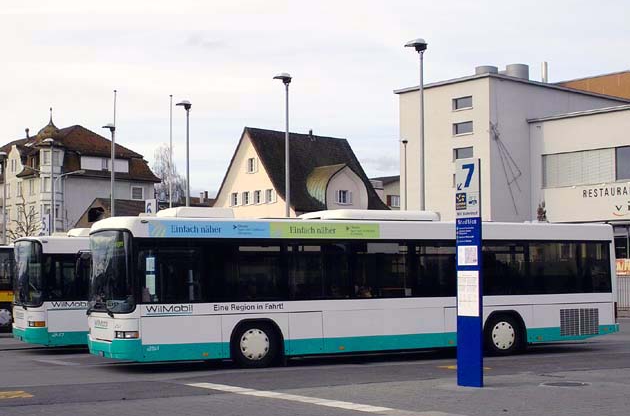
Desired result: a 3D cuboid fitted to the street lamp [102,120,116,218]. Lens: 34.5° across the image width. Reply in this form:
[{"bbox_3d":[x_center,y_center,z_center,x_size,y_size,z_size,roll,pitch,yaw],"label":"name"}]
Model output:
[{"bbox_3d":[-11.212,0.555,55.389,0.850,10.358,0.450,-1,-4,15],"label":"street lamp"}]

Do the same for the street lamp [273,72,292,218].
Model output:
[{"bbox_3d":[-1.317,-0.447,42.254,0.850,10.429,0.450,-1,-4,15],"label":"street lamp"}]

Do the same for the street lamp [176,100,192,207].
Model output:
[{"bbox_3d":[-6.305,0.019,48.819,0.850,10.463,0.450,-1,-4,15],"label":"street lamp"}]

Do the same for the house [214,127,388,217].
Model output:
[{"bbox_3d":[-1.331,0.622,82.927,10.600,13.900,12.656,3,-5,-40],"label":"house"}]

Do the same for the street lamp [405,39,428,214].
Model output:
[{"bbox_3d":[3.635,-0.859,35.692,0.850,10.288,0.450,-1,-4,15],"label":"street lamp"}]

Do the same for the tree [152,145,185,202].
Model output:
[{"bbox_3d":[-17.989,1.343,124.367,5.200,18.371,5.200,0,-4,-8],"label":"tree"}]

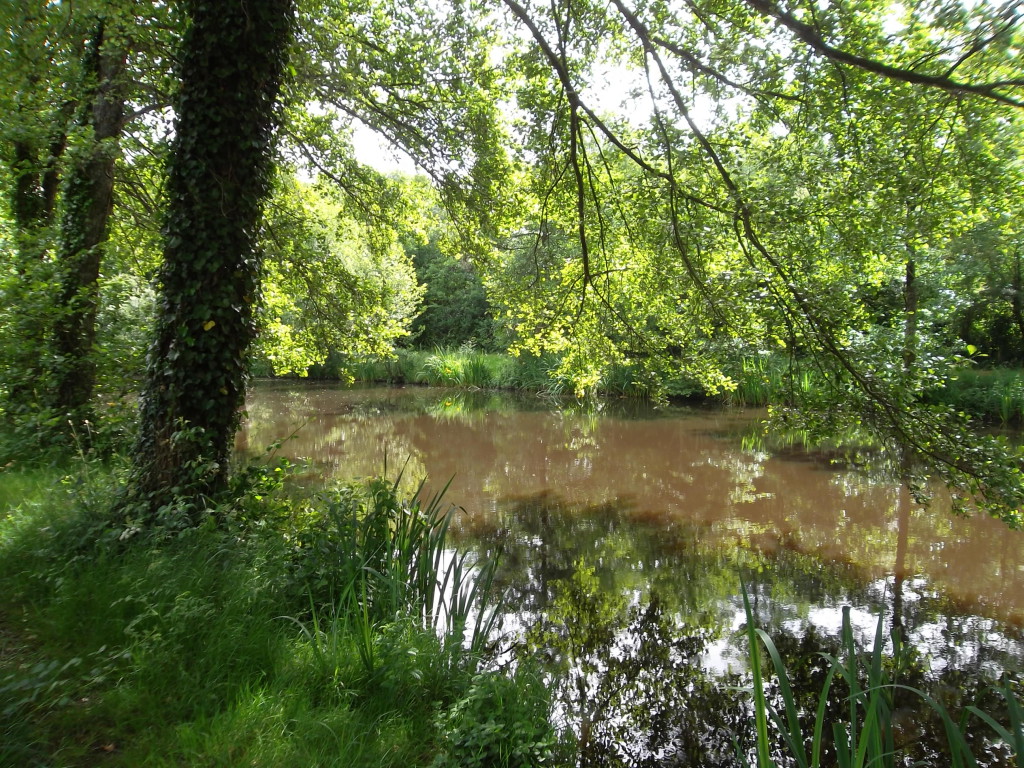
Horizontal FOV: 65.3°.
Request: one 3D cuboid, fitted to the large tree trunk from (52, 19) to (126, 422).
[{"bbox_3d":[-6.450,-2.380,12.200,0.650,6.300,0.620,5,3,0],"label":"large tree trunk"}]

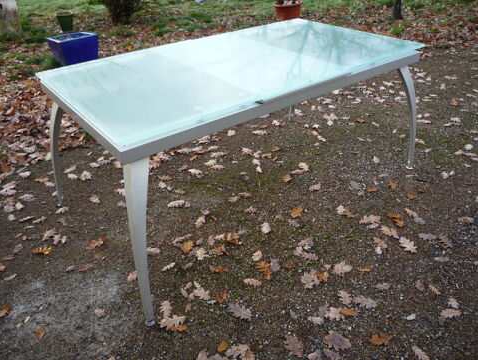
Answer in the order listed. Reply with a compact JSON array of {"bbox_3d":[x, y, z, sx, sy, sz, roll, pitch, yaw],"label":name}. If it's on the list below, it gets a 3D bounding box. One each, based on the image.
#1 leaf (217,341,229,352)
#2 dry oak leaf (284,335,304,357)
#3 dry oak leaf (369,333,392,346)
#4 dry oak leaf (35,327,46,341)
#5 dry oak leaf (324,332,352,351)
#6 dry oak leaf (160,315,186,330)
[{"bbox_3d":[-0.063,0.628,1.569,0.039,0.016,0.044,-1,32,-1],"label":"leaf"},{"bbox_3d":[0.205,0.626,1.570,0.071,0.020,0.106,-15,35,-21],"label":"dry oak leaf"},{"bbox_3d":[0.543,0.611,1.593,0.088,0.018,0.050,-7,32,-10],"label":"dry oak leaf"},{"bbox_3d":[-0.784,0.607,1.644,0.034,0.018,0.062,-16,35,-22],"label":"dry oak leaf"},{"bbox_3d":[0.364,0.600,1.541,0.096,0.018,0.064,16,36,25],"label":"dry oak leaf"},{"bbox_3d":[-0.262,0.555,1.632,0.101,0.020,0.055,-12,34,-16],"label":"dry oak leaf"}]

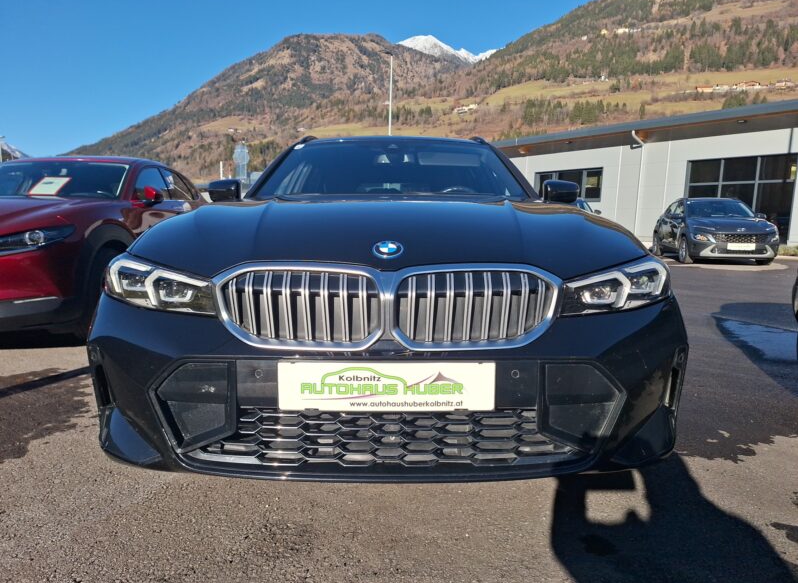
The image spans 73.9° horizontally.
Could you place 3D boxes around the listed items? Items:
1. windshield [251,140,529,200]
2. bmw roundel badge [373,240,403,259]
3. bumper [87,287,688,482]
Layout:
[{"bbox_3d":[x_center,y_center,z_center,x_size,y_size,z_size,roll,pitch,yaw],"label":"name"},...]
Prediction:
[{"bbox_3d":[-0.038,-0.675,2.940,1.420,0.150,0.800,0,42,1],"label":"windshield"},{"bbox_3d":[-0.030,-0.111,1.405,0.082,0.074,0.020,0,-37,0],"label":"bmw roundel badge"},{"bbox_3d":[-0.029,0.228,1.515,1.800,0.480,0.480,1,7,0],"label":"bumper"}]

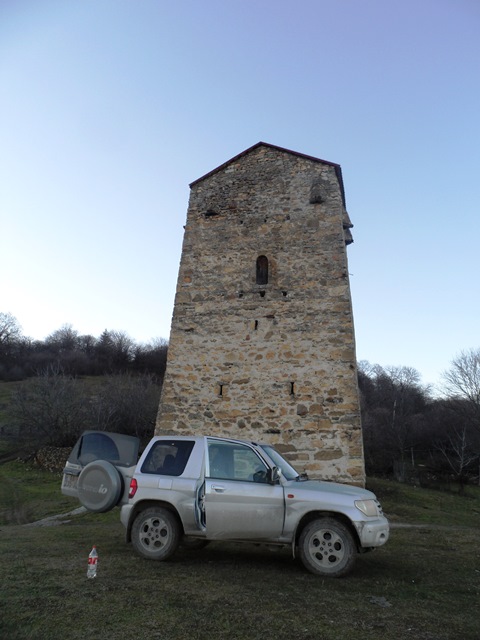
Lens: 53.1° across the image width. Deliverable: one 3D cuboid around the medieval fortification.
[{"bbox_3d":[1.452,0.324,20.056,7.155,13.922,6.800,-3,-18,16],"label":"medieval fortification"}]

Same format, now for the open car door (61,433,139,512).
[{"bbox_3d":[-2.050,2.184,7.128,1.300,1.080,0.430,1,-17,25],"label":"open car door"}]

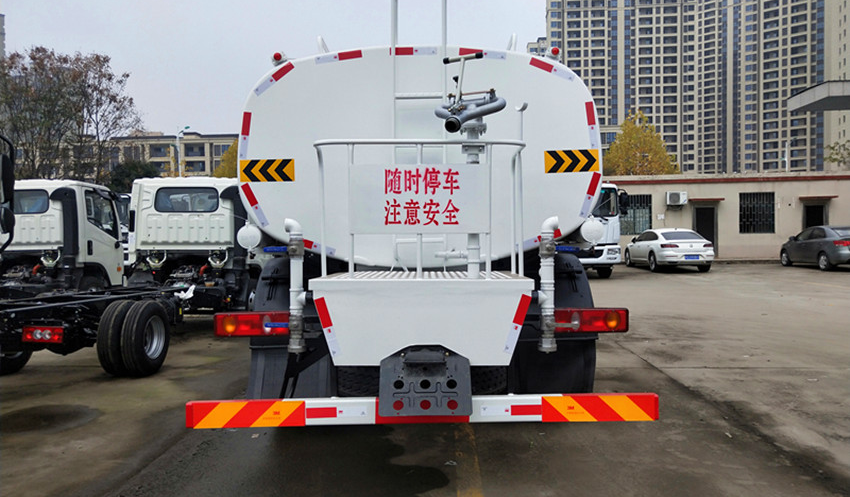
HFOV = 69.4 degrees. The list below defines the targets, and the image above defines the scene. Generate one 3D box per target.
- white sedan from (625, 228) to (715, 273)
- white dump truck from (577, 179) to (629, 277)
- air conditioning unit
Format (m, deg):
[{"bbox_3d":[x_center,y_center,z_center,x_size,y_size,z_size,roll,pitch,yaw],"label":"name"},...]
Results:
[{"bbox_3d":[8.411,0.009,21.313,1.870,1.450,4.850,-1,2,4],"label":"white sedan"},{"bbox_3d":[4.493,-0.597,20.218,2.450,2.800,7.000,0,2,7],"label":"white dump truck"},{"bbox_3d":[10.225,-2.029,24.900,0.800,0.550,0.300,0,2,9],"label":"air conditioning unit"}]

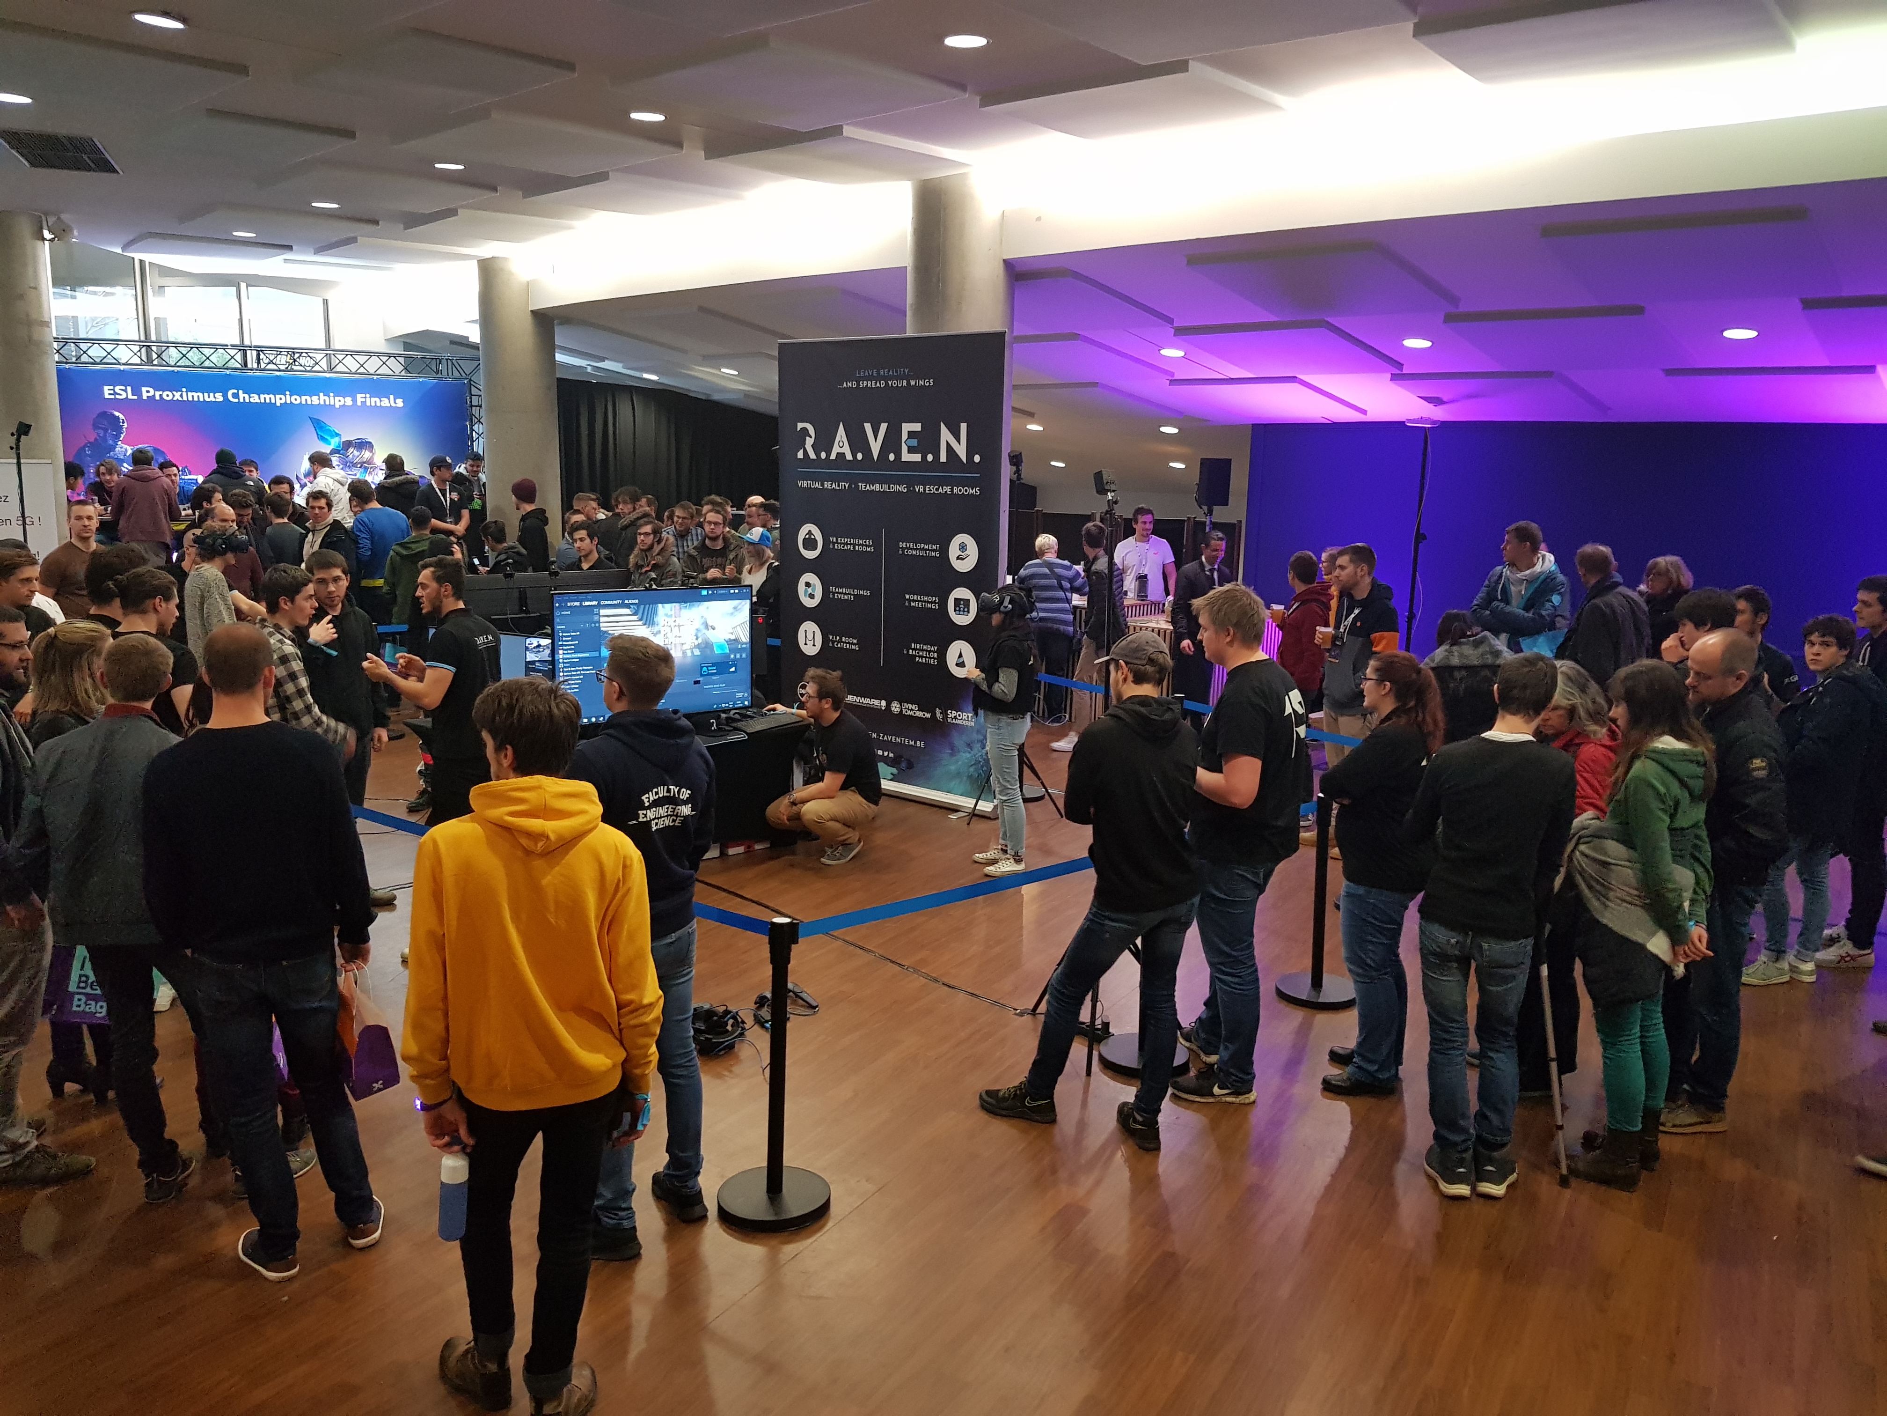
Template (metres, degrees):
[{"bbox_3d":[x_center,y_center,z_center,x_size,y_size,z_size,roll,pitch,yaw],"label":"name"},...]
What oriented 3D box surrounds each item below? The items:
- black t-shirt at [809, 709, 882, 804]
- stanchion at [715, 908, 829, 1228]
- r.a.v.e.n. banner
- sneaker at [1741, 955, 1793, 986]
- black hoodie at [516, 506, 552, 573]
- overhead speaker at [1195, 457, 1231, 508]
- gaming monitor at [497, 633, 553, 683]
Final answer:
[{"bbox_3d":[-0.563,0.277,8.200,0.320,0.550,0.450,-18,16,-16],"label":"black t-shirt"},{"bbox_3d":[-0.501,1.074,4.295,0.350,0.918,0.350,2,10,0],"label":"stanchion"},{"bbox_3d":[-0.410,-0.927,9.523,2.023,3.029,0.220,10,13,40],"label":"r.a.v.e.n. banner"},{"bbox_3d":[3.733,1.186,6.444,0.270,0.120,0.105,-1,10,-14],"label":"sneaker"},{"bbox_3d":[-3.506,-1.367,12.161,0.310,0.700,0.450,4,11,17],"label":"black hoodie"},{"bbox_3d":[2.833,-2.348,14.800,0.300,0.495,0.290,-4,11,-26],"label":"overhead speaker"},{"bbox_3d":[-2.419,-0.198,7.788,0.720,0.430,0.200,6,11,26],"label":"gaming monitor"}]

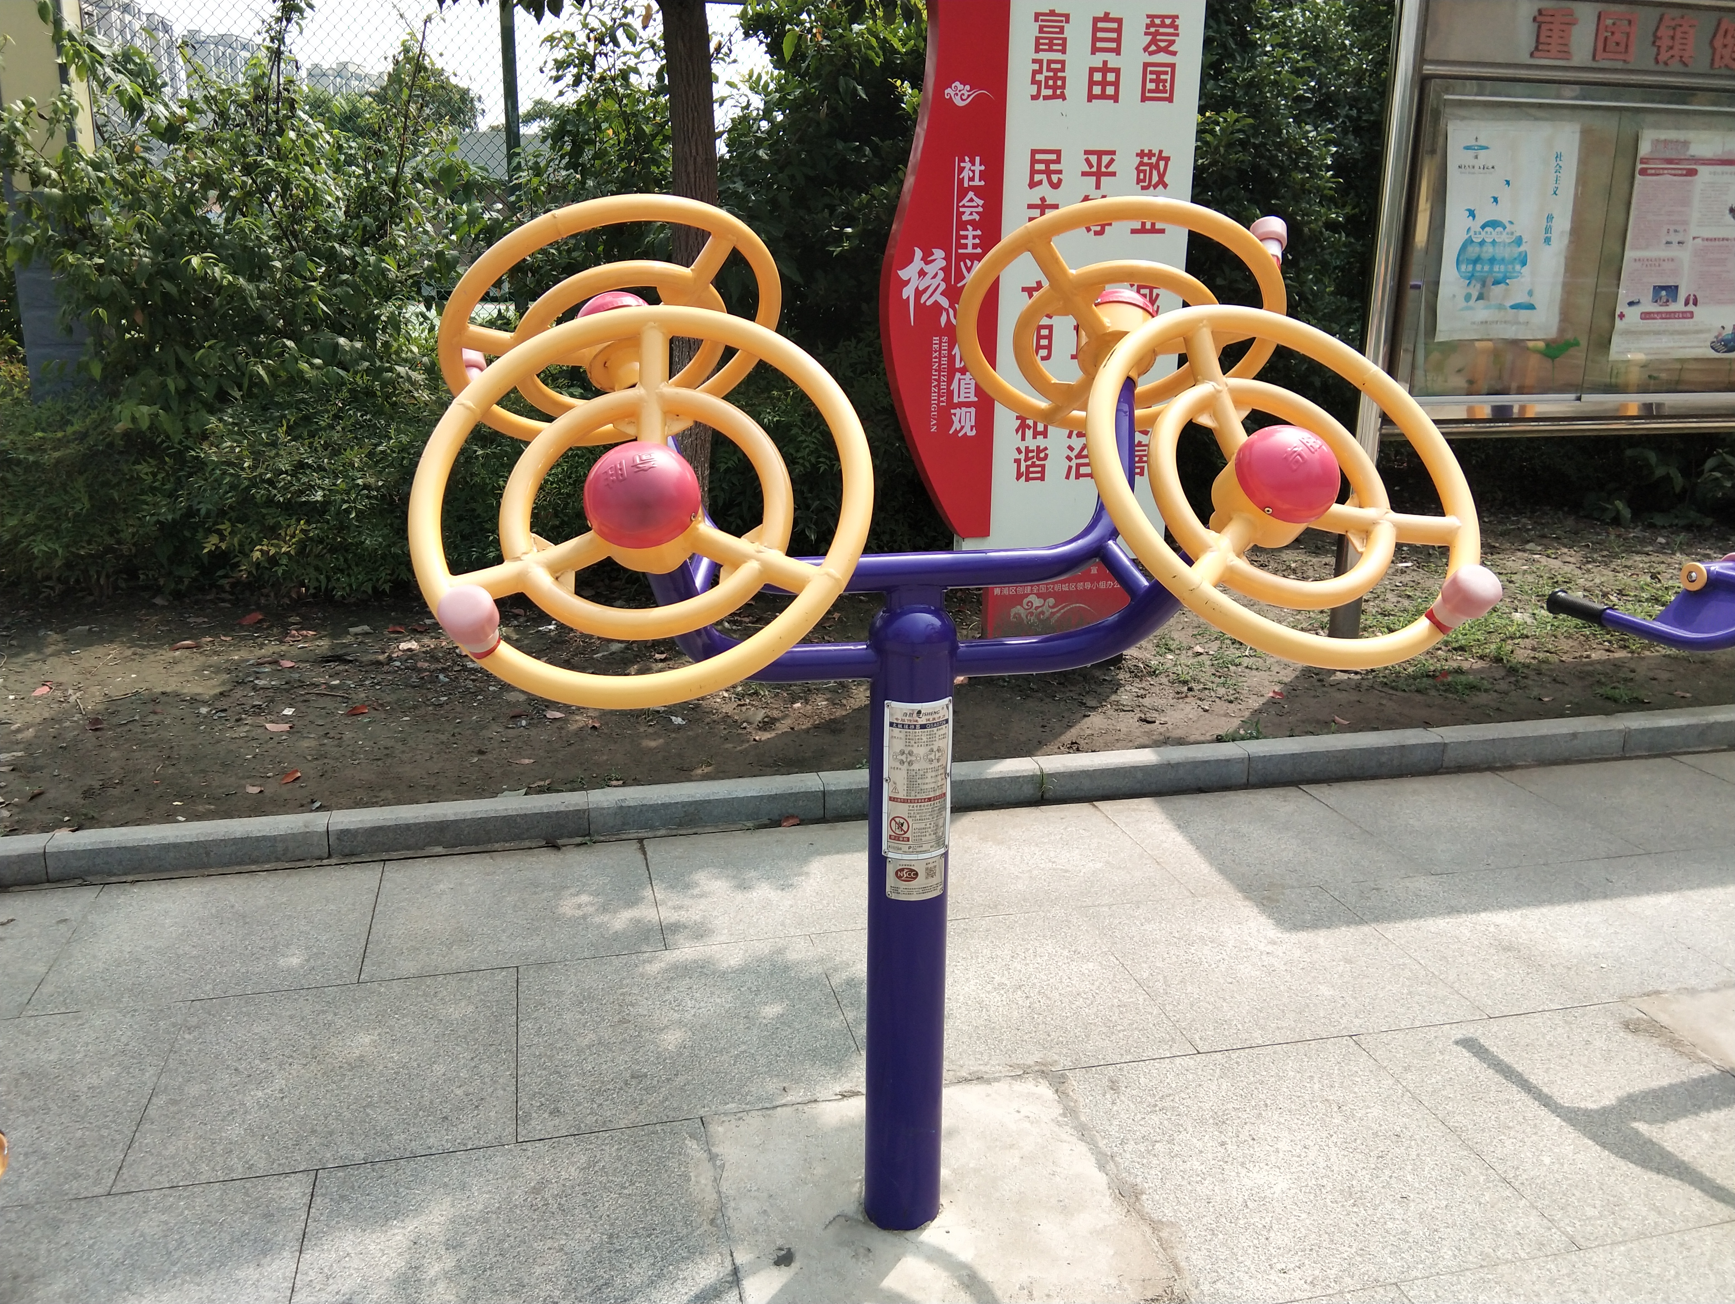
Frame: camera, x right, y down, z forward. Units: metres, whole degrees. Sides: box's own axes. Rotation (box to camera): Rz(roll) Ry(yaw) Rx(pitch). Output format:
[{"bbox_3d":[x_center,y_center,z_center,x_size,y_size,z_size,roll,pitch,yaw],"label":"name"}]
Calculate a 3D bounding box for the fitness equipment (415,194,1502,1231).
[{"bbox_3d":[0.072,0.137,2.159,1.268,1.482,0.998,-2,16,-11],"label":"fitness equipment"}]

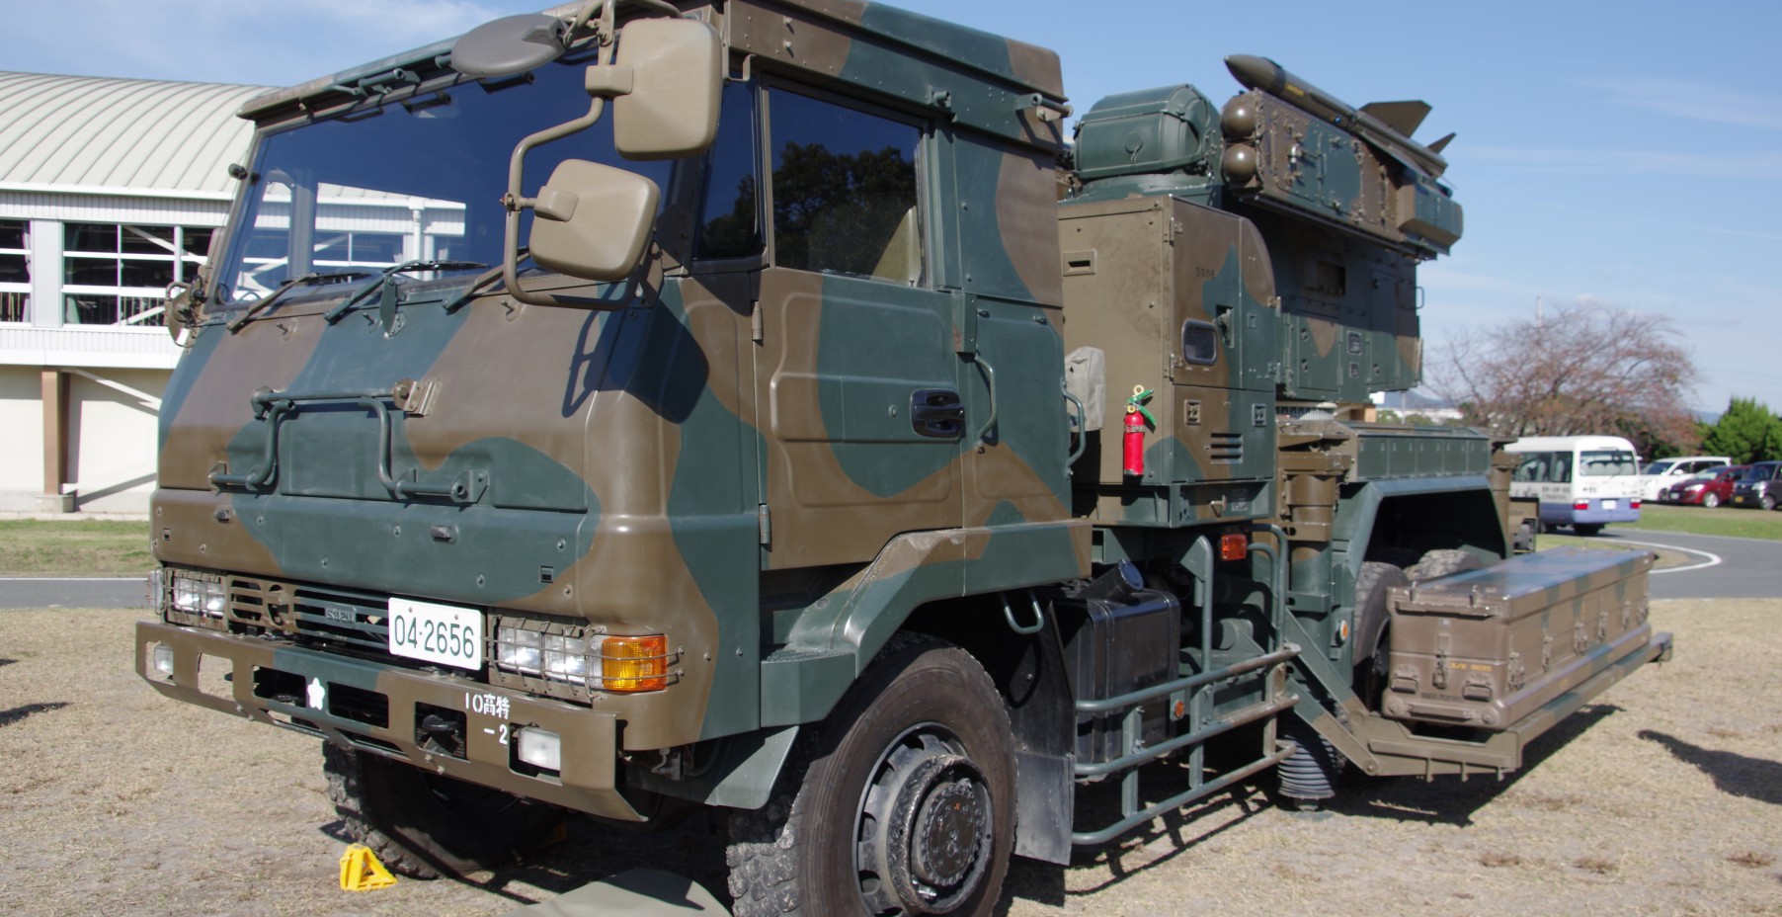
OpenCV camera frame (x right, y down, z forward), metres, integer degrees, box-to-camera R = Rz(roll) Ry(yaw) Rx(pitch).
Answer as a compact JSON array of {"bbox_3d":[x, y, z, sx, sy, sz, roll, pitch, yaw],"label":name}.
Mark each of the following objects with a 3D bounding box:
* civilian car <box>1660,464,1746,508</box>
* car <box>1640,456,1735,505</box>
[{"bbox_3d":[30.100,1.000,55.000,3.950,1.500,1.700,0,1,-12],"label":"civilian car"},{"bbox_3d":[29.900,0.830,58.500,4.600,1.680,1.760,0,1,-13],"label":"car"}]

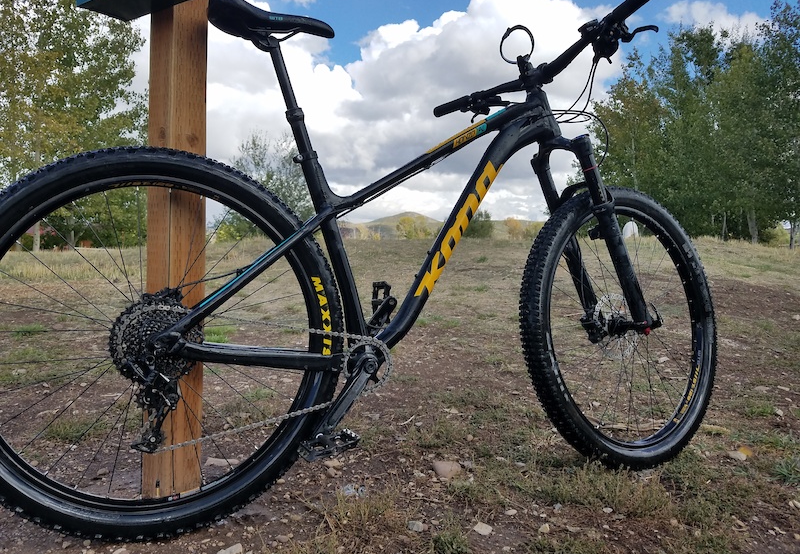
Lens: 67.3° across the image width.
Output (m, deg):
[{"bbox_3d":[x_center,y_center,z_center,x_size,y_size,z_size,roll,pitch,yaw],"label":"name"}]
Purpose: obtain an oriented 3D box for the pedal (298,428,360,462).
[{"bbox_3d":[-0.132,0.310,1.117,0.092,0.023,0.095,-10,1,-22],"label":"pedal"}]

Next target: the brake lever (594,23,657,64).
[{"bbox_3d":[0.500,-0.531,1.346,0.085,0.060,0.125,1,-8,-32],"label":"brake lever"}]

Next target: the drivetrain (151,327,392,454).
[{"bbox_3d":[-0.247,0.204,1.199,0.500,0.250,0.035,0,-3,-22],"label":"drivetrain"}]

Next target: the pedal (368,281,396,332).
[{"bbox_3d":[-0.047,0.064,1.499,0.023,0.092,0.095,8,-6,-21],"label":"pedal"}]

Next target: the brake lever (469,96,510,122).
[{"bbox_3d":[0.257,-0.488,1.740,0.085,0.055,0.125,1,-8,-32],"label":"brake lever"}]

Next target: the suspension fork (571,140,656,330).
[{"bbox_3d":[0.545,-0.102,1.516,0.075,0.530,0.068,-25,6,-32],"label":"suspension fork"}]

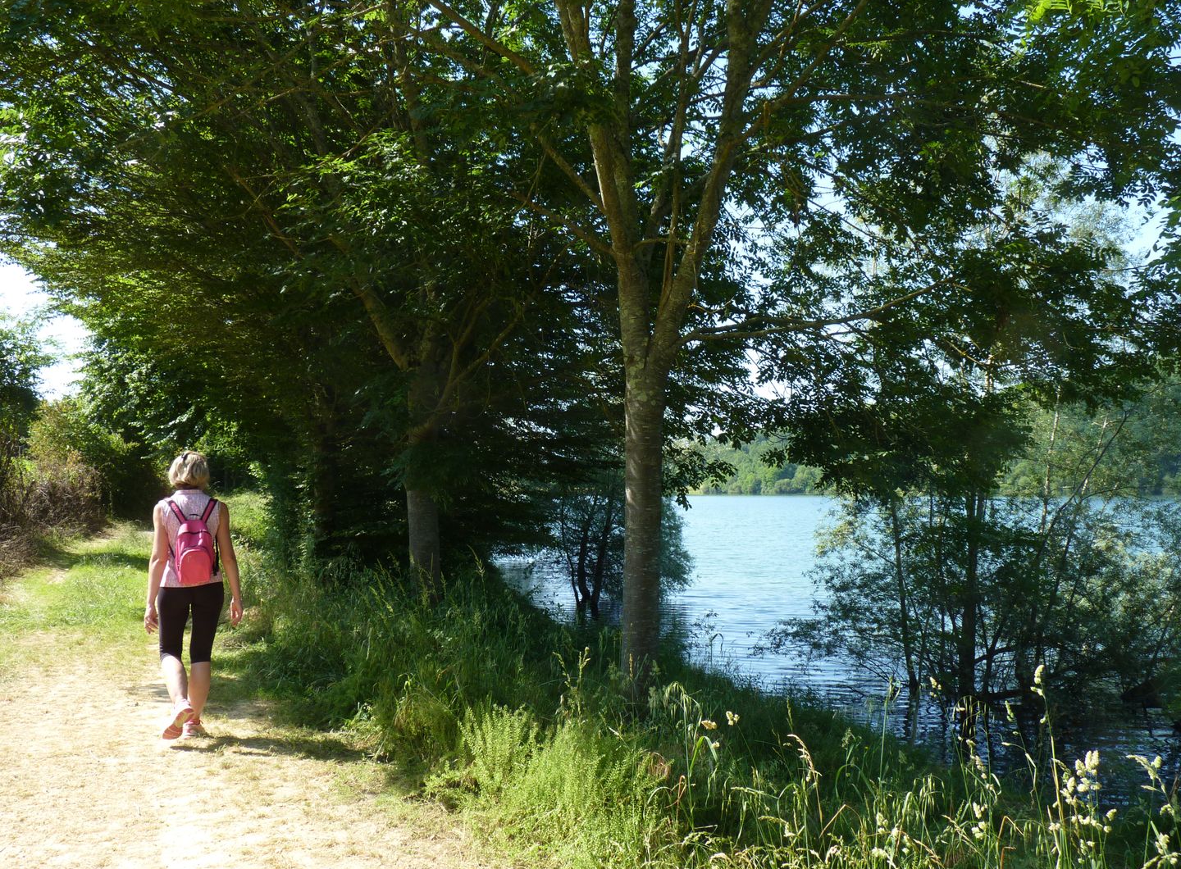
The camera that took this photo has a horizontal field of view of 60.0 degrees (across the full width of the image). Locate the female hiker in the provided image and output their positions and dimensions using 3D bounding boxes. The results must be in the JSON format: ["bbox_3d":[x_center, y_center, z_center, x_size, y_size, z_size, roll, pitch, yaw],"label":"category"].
[{"bbox_3d":[-2.298,0.921,5.914,0.545,1.645,0.560,1,-3,-25],"label":"female hiker"}]

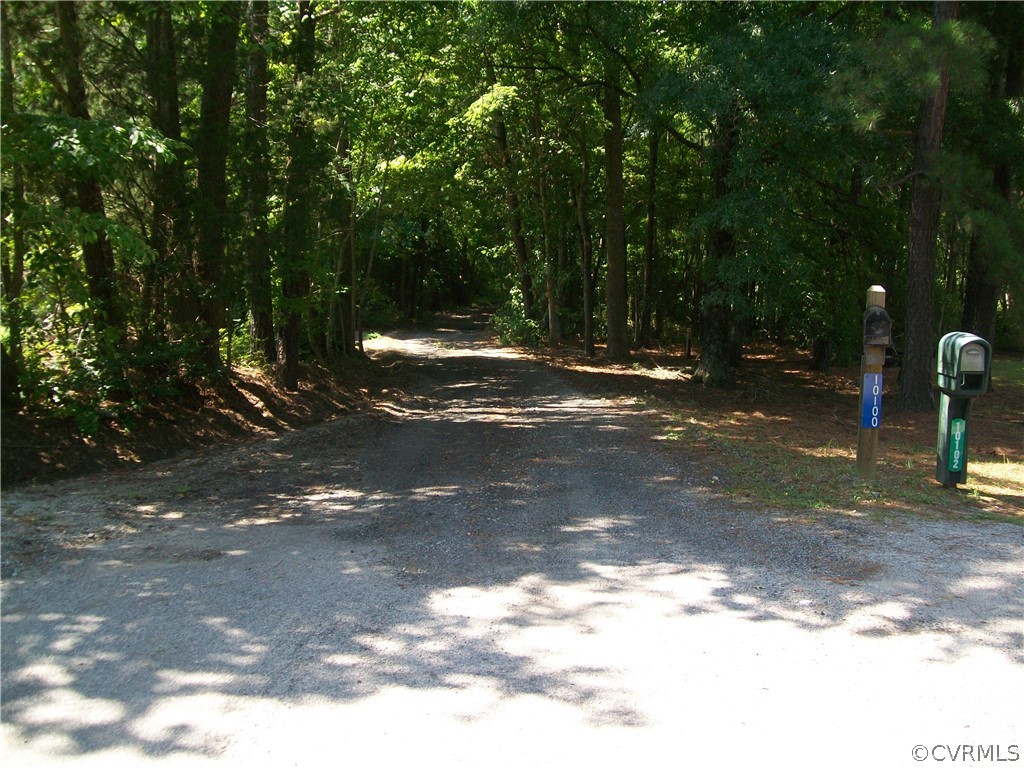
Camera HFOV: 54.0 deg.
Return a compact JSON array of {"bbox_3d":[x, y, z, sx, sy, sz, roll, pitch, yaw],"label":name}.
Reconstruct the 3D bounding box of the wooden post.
[{"bbox_3d":[2.858,-0.011,7.978,0.155,1.550,0.160,2,5,9],"label":"wooden post"}]

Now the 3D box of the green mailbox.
[{"bbox_3d":[3.479,0.185,7.795,0.275,1.180,0.470,1,5,8],"label":"green mailbox"}]

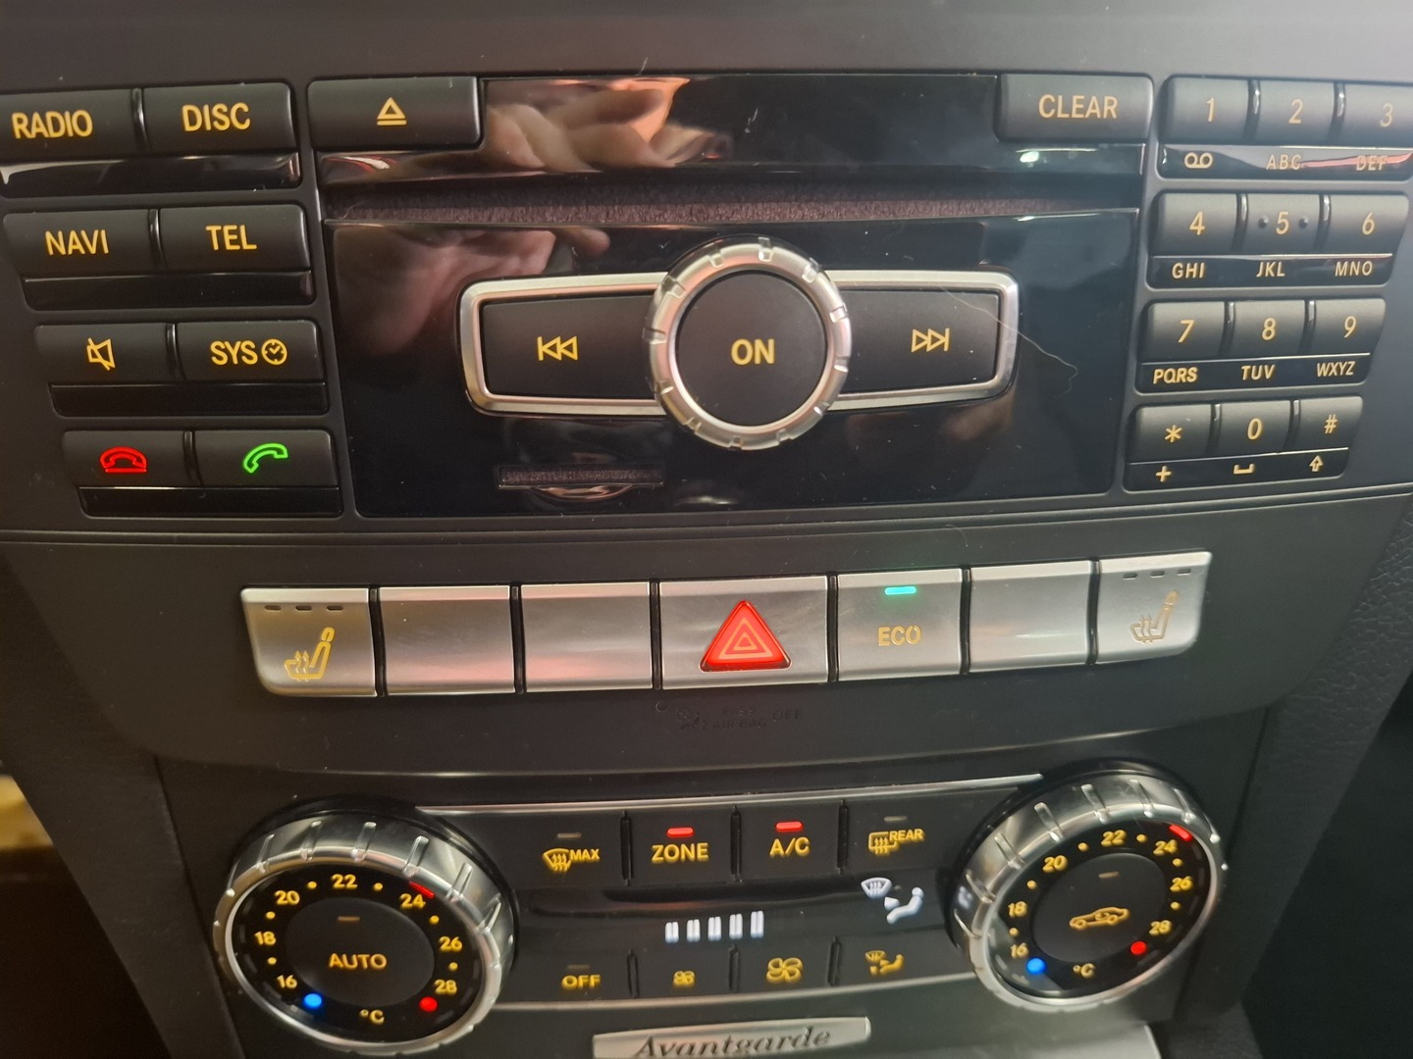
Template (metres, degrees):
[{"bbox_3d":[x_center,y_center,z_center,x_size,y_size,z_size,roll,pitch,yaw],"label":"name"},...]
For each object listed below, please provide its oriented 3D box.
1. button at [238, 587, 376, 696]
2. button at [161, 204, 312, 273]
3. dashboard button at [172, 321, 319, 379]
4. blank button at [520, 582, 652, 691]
[{"bbox_3d":[-0.067,0.018,0.164,0.022,0.020,0.007,0,20,2],"label":"button"},{"bbox_3d":[-0.072,-0.045,0.148,0.024,0.010,0.007,0,15,4],"label":"button"},{"bbox_3d":[-0.071,-0.029,0.148,0.022,0.009,0.006,0,16,2],"label":"dashboard button"},{"bbox_3d":[-0.020,0.018,0.163,0.022,0.019,0.007,-1,15,-1],"label":"blank button"}]

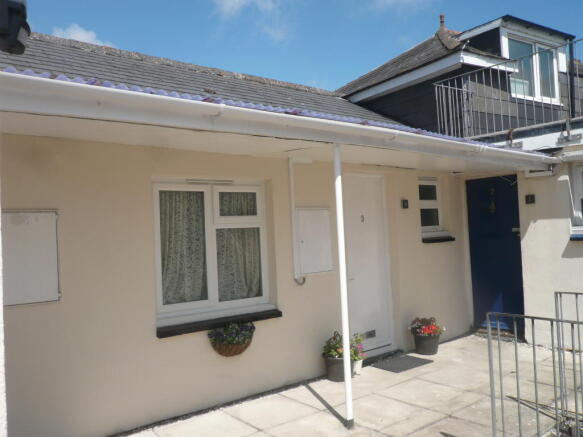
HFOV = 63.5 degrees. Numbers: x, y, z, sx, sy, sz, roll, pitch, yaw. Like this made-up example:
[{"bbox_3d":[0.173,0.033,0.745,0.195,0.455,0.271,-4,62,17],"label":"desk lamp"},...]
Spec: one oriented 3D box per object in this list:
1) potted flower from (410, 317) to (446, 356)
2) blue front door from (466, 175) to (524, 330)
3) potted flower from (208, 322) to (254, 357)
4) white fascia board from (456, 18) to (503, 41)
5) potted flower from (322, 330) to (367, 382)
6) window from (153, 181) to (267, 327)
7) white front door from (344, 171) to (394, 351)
[{"bbox_3d":[1.576,1.362,5.482,0.380,0.420,0.360,-2,-1,0],"label":"potted flower"},{"bbox_3d":[2.594,0.450,5.940,0.080,1.950,0.760,-2,-1,-32],"label":"blue front door"},{"bbox_3d":[-0.490,1.089,4.253,0.440,0.300,0.240,-2,-1,-32],"label":"potted flower"},{"bbox_3d":[3.147,-3.121,7.885,0.040,0.120,0.840,-2,-1,-32],"label":"white fascia board"},{"bbox_3d":[0.532,1.375,4.812,0.420,0.510,0.360,-2,-1,-32],"label":"potted flower"},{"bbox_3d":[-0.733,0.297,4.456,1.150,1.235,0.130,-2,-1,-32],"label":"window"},{"bbox_3d":[0.825,0.538,5.449,0.810,2.080,0.100,-2,-1,-32],"label":"white front door"}]

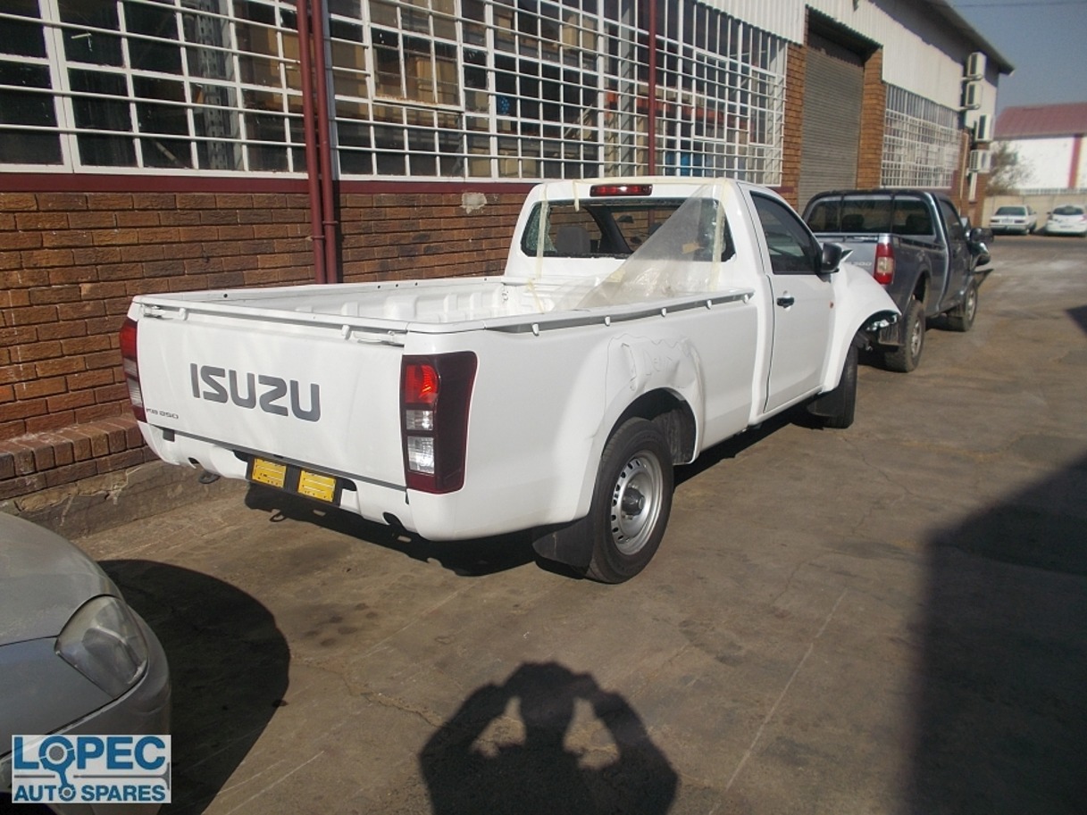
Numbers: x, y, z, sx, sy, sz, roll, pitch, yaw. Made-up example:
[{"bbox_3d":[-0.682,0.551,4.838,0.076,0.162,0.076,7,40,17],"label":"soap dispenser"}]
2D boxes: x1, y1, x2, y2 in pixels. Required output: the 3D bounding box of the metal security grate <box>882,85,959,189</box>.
[{"bbox_3d":[8.431,-5.774,18.017,0.120,1.780,6.950,8,17,35],"label":"metal security grate"}]

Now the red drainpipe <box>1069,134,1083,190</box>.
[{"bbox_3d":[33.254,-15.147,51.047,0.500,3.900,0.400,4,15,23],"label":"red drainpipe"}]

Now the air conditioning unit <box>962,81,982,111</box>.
[{"bbox_3d":[10.825,-7.820,20.505,0.300,0.570,0.820,8,17,35],"label":"air conditioning unit"}]

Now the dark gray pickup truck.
[{"bbox_3d":[3.566,-1.573,9.183,1.800,1.740,4.950,8,17,35],"label":"dark gray pickup truck"}]

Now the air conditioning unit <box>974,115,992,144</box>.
[{"bbox_3d":[11.883,-7.535,22.031,0.310,0.610,0.820,8,17,35],"label":"air conditioning unit"}]

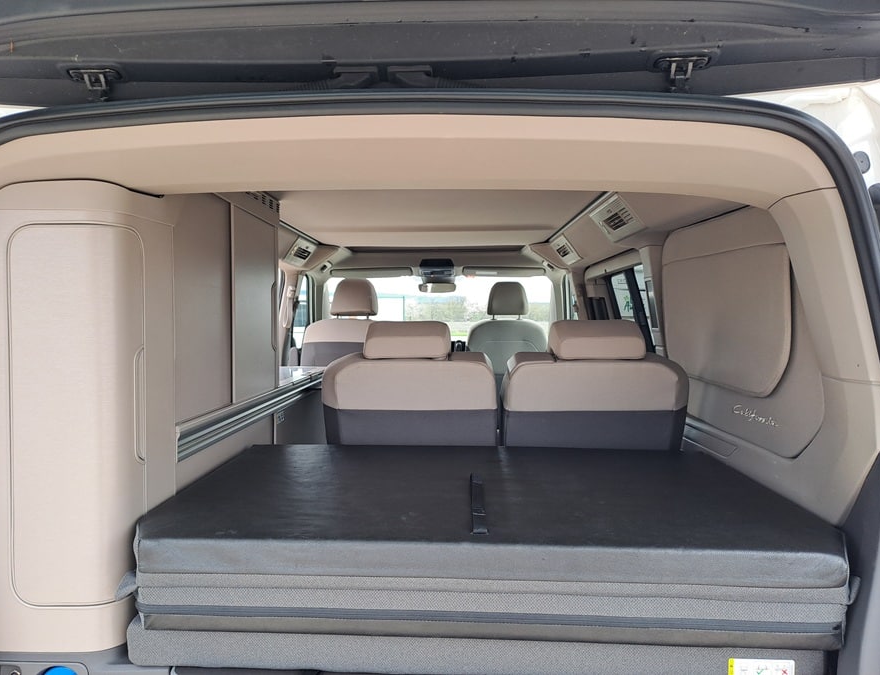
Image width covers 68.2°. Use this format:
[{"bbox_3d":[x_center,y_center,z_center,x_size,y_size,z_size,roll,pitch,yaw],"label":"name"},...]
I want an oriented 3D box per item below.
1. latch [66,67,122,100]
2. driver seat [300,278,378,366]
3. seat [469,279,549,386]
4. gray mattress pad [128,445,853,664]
[{"bbox_3d":[-0.452,-0.331,0.850,0.068,0.040,0.036,0,2,2],"label":"latch"},{"bbox_3d":[-0.475,0.160,3.860,0.550,1.000,0.660,0,2,2],"label":"driver seat"},{"bbox_3d":[0.435,0.140,4.070,0.540,1.000,0.660,0,2,2],"label":"seat"},{"bbox_3d":[0.066,0.358,1.220,1.030,0.175,0.640,0,2,2],"label":"gray mattress pad"}]

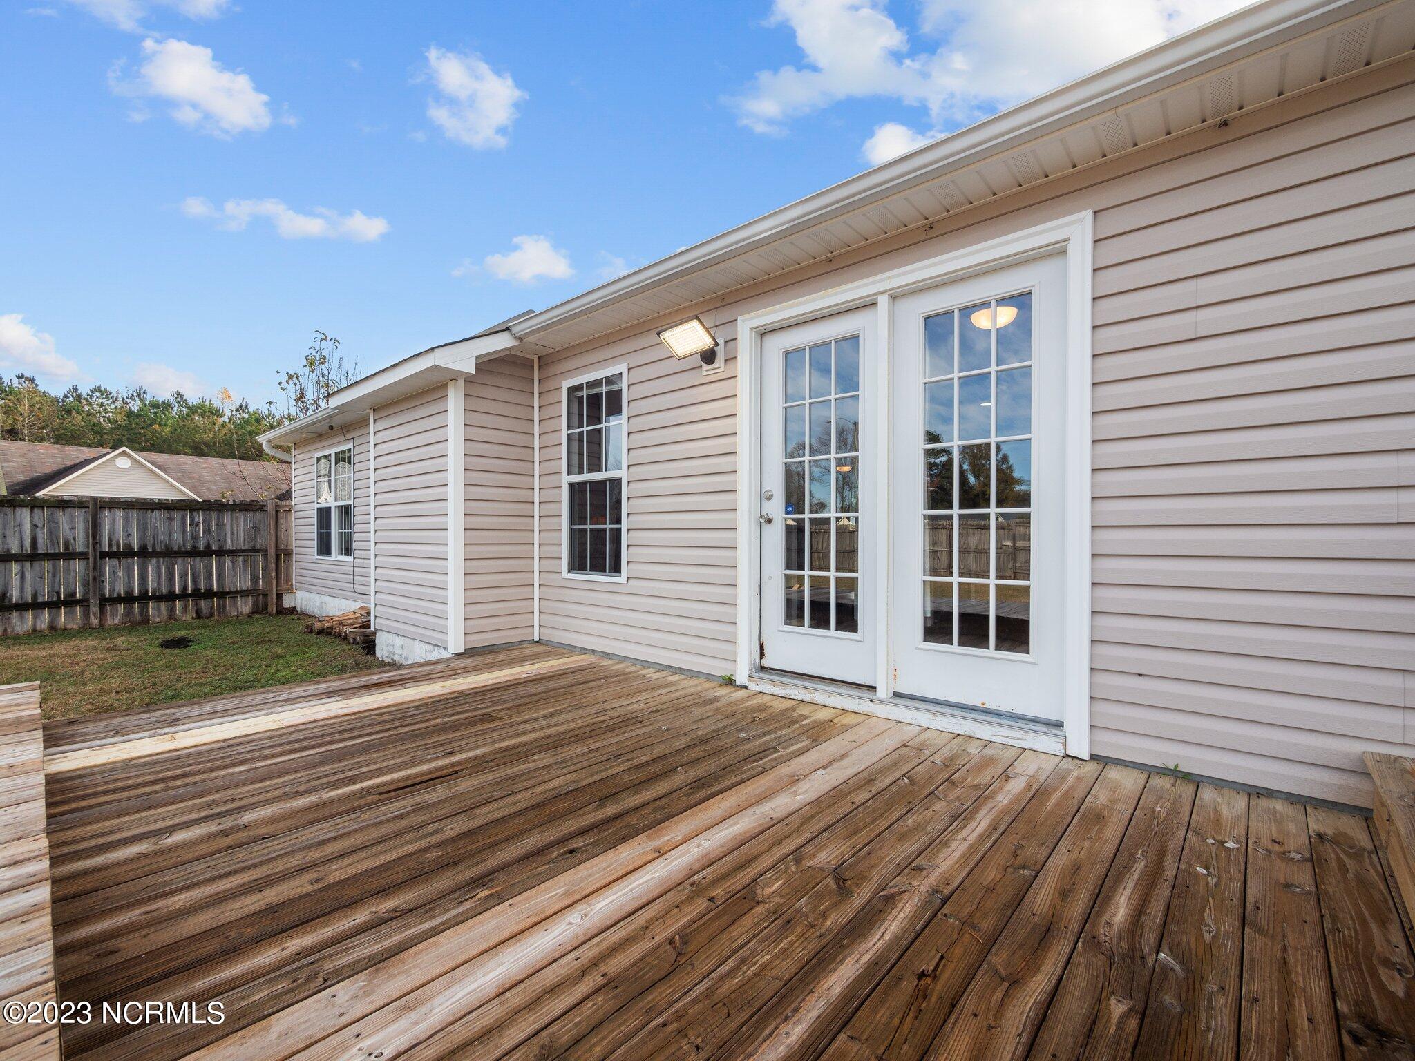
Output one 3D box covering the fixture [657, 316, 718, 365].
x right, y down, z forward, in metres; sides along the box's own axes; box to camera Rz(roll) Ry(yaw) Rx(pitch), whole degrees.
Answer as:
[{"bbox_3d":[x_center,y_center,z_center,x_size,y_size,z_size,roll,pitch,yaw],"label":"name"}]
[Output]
[{"bbox_3d":[-0.080,-1.123,3.466,0.345,0.190,0.290,0,0,43],"label":"fixture"}]

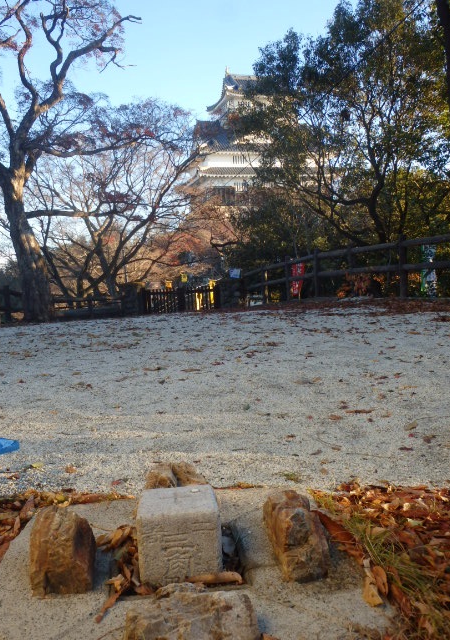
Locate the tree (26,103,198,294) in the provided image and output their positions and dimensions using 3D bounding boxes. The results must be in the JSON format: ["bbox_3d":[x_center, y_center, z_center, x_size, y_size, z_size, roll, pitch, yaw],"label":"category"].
[{"bbox_3d":[-4.100,-4.171,21.000,5.900,6.700,5.200,-1,3,0],"label":"tree"}]

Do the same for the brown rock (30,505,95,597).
[{"bbox_3d":[-0.298,0.424,1.128,0.106,0.115,0.175,-2,2,-6],"label":"brown rock"}]

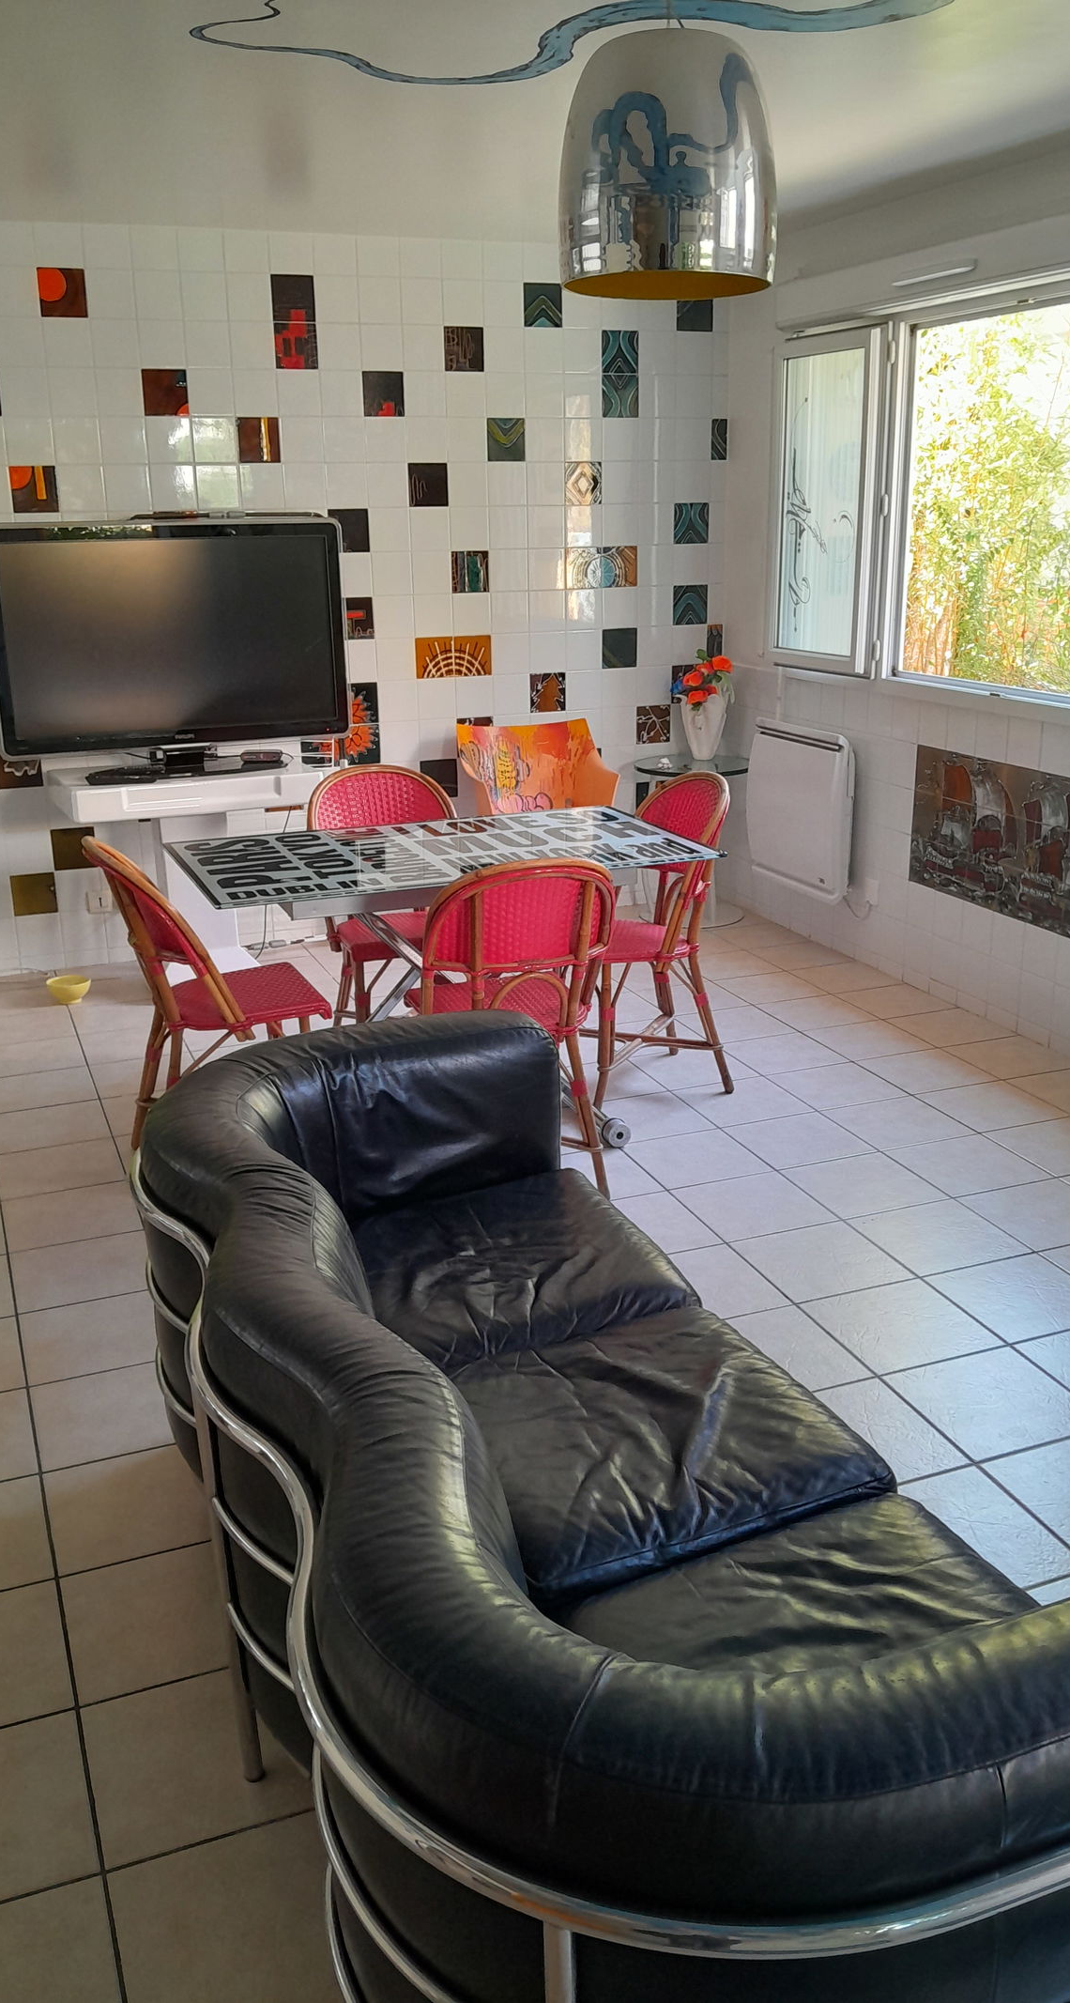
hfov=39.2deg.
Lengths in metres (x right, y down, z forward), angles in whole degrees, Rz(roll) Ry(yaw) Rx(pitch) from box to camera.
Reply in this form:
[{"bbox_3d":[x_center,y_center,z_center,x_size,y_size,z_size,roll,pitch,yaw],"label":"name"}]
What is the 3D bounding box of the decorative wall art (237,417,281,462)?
[{"bbox_3d":[-0.949,-1.931,5.180,0.150,0.150,0.015,-7,19,-20],"label":"decorative wall art"}]

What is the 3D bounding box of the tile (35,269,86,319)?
[{"bbox_3d":[-1.548,-2.323,4.935,0.150,0.150,0.012,-7,19,-18],"label":"tile"}]

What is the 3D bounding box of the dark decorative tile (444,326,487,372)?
[{"bbox_3d":[-0.245,-2.312,5.347,0.150,0.150,0.015,-7,19,-20],"label":"dark decorative tile"}]

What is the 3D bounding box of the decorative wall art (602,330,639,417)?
[{"bbox_3d":[0.320,-2.336,5.612,0.150,0.302,0.015,-8,19,-20],"label":"decorative wall art"}]

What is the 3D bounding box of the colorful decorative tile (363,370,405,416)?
[{"bbox_3d":[-0.526,-2.131,5.289,0.150,0.150,0.015,-7,19,-20],"label":"colorful decorative tile"}]

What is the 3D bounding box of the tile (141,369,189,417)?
[{"bbox_3d":[-1.256,-2.071,5.122,0.150,0.150,0.012,-7,19,-18],"label":"tile"}]

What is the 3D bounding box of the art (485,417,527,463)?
[{"bbox_3d":[-0.102,-2.071,5.552,0.150,0.150,0.012,-7,19,-18],"label":"art"}]

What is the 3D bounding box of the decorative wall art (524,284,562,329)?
[{"bbox_3d":[0.033,-2.526,5.461,0.150,0.150,0.012,-7,19,-18],"label":"decorative wall art"}]

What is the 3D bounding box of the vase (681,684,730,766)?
[{"bbox_3d":[0.673,-1.101,5.976,0.178,0.265,0.165,-8,19,-20],"label":"vase"}]

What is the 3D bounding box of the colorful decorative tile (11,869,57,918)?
[{"bbox_3d":[-1.782,-0.377,5.336,0.150,0.150,0.015,-7,19,-20],"label":"colorful decorative tile"}]

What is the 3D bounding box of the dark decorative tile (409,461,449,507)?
[{"bbox_3d":[-0.386,-1.878,5.484,0.150,0.150,0.015,-8,19,-20],"label":"dark decorative tile"}]

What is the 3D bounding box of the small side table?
[{"bbox_3d":[0.627,-0.640,5.989,0.460,0.610,0.460,-1,18,0],"label":"small side table"}]

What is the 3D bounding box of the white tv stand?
[{"bbox_3d":[-1.183,-0.452,5.296,0.920,0.725,0.480,-7,19,-20],"label":"white tv stand"}]

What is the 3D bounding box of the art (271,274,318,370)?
[{"bbox_3d":[-0.823,-2.333,5.171,0.150,0.302,0.015,-8,19,-20],"label":"art"}]

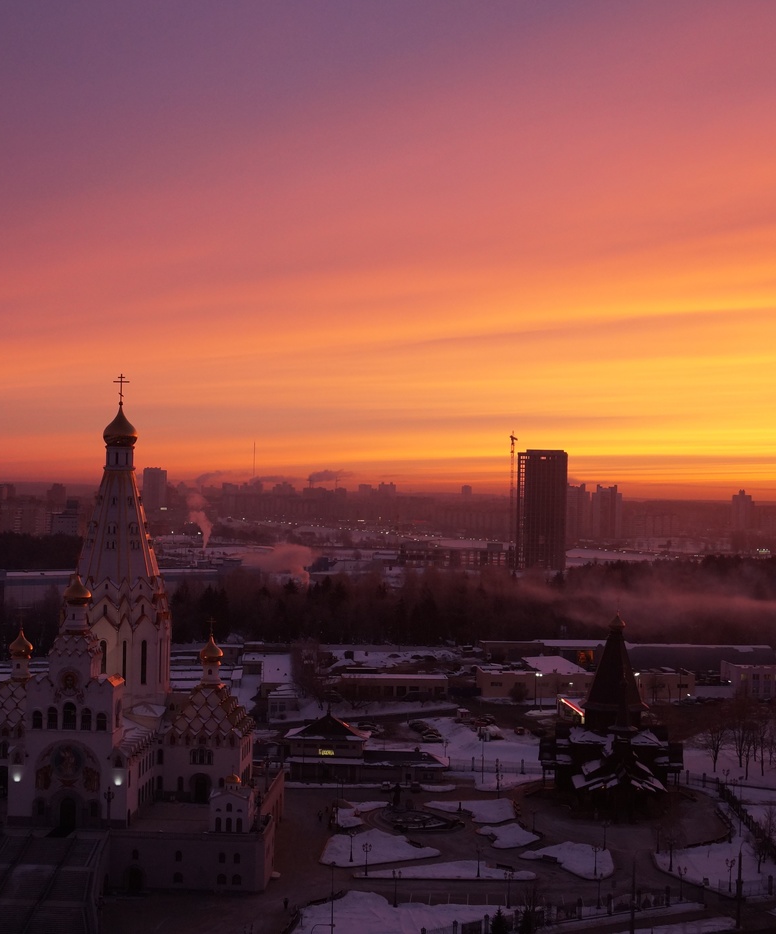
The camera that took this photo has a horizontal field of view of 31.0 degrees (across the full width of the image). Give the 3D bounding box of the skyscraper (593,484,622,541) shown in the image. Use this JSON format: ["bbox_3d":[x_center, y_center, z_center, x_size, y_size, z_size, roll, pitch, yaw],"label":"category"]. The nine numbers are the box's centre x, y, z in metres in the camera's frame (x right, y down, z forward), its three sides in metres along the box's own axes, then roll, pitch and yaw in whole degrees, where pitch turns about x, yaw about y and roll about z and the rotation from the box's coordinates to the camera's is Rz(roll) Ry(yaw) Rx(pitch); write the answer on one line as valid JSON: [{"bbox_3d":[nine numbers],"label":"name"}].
[{"bbox_3d":[265.930,55.800,1699.490,30.000,66.000,28.000,1,-1,0],"label":"skyscraper"}]

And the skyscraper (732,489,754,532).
[{"bbox_3d":[491.690,61.930,1942.900,26.500,60.500,25.000,1,-1,5],"label":"skyscraper"}]

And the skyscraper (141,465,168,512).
[{"bbox_3d":[-359.610,36.530,2163.820,32.000,71.000,27.000,1,-1,-10],"label":"skyscraper"}]

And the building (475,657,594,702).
[{"bbox_3d":[42.150,61.360,407.000,33.500,7.200,34.000,1,-1,-5],"label":"building"}]

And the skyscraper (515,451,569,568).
[{"bbox_3d":[115.650,32.370,1050.650,33.500,88.500,30.000,1,-1,-2],"label":"skyscraper"}]

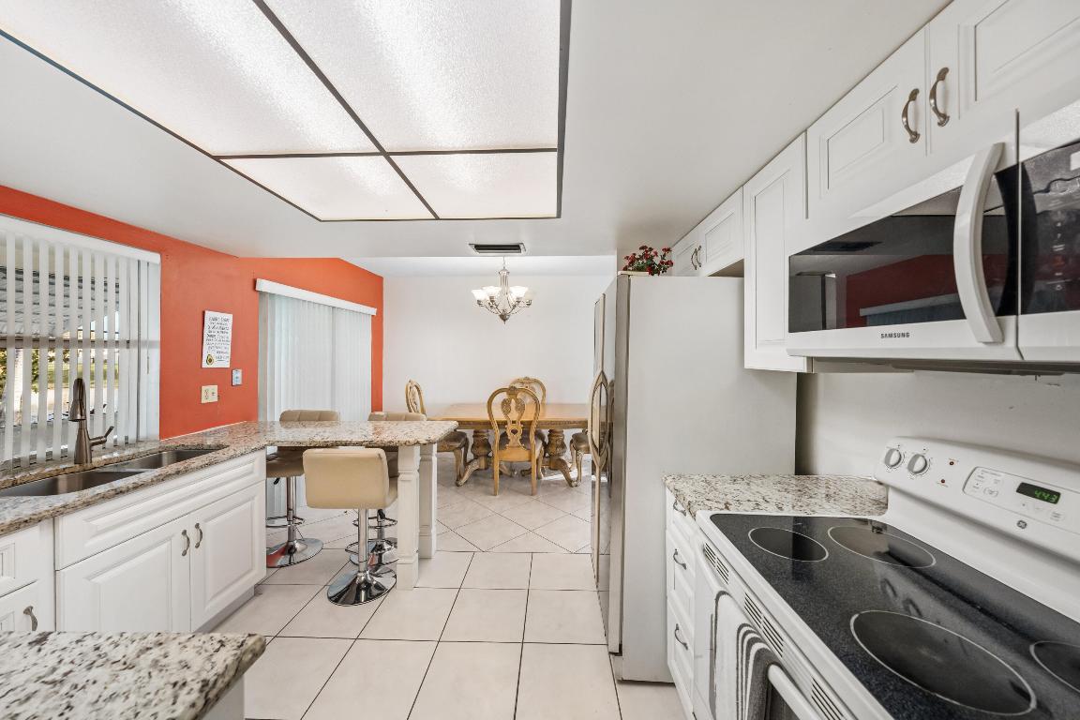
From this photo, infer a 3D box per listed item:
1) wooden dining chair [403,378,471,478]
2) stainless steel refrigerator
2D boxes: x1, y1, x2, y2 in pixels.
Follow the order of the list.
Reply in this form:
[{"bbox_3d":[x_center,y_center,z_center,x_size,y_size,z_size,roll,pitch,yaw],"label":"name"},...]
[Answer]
[{"bbox_3d":[-1.145,0.789,4.146,0.600,1.090,0.510,0,1,2],"label":"wooden dining chair"},{"bbox_3d":[0.700,0.512,1.961,0.840,1.767,0.820,0,0,2],"label":"stainless steel refrigerator"}]

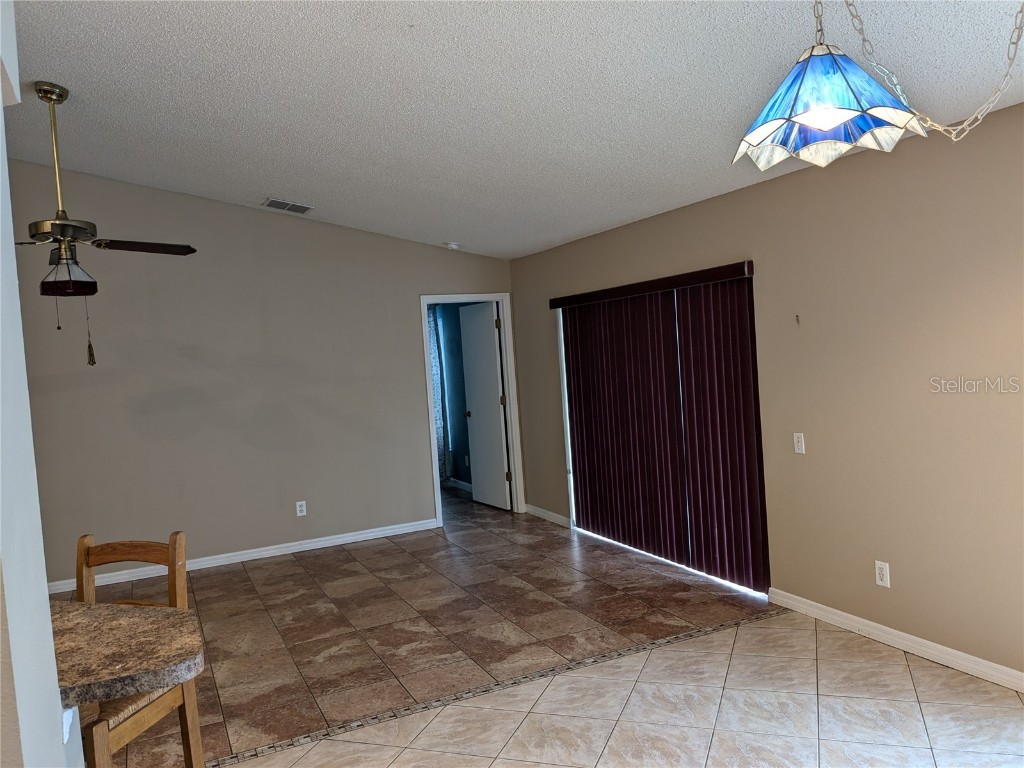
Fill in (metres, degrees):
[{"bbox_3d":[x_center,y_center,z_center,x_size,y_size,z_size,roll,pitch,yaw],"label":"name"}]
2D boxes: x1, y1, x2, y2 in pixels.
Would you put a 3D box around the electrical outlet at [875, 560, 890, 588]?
[{"bbox_3d":[1.838,0.946,3.969,0.009,0.118,0.076,-5,3,-25],"label":"electrical outlet"}]

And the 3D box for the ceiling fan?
[{"bbox_3d":[-2.414,-1.024,4.270,1.320,1.110,1.320,-5,3,-32],"label":"ceiling fan"}]

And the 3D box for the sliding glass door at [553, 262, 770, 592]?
[{"bbox_3d":[0.946,0.269,5.763,0.120,1.965,2.450,-5,3,-25],"label":"sliding glass door"}]

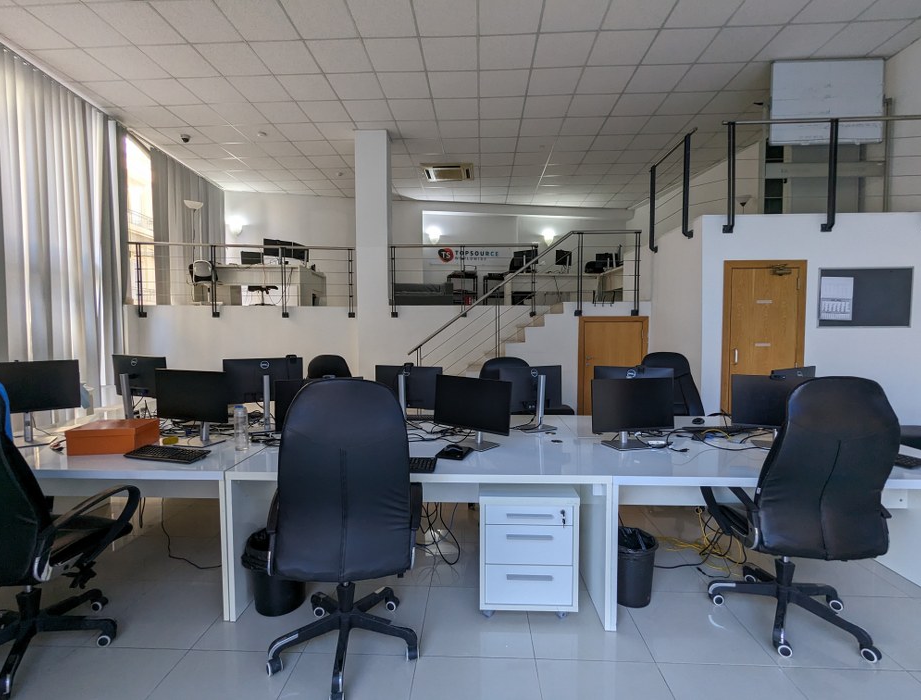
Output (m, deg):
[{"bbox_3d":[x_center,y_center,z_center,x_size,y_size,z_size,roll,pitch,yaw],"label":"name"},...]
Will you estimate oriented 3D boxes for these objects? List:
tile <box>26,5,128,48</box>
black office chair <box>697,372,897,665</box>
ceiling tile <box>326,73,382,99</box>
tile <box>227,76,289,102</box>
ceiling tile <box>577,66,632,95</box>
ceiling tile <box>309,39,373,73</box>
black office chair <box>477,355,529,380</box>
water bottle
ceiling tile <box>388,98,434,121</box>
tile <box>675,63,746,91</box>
[{"bbox_3d":[-3.722,-3.182,4.233,0.595,0.025,0.595,0,3,3],"label":"tile"},{"bbox_3d":[1.591,0.705,2.043,0.640,1.210,0.660,1,3,10],"label":"black office chair"},{"bbox_3d":[-1.263,-3.216,5.271,0.600,0.020,0.600,0,3,3],"label":"ceiling tile"},{"bbox_3d":[-2.469,-3.235,5.353,0.595,0.025,0.595,0,3,3],"label":"tile"},{"bbox_3d":[1.727,-3.224,5.159,0.600,0.030,0.600,0,3,3],"label":"ceiling tile"},{"bbox_3d":[-1.299,-3.197,4.697,0.595,0.025,0.595,0,3,3],"label":"ceiling tile"},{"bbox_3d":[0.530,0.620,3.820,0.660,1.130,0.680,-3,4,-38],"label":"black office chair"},{"bbox_3d":[-1.244,0.440,2.459,0.070,0.245,0.070,0,3,2],"label":"water bottle"},{"bbox_3d":[-0.637,-3.267,5.882,0.595,0.025,0.595,0,3,3],"label":"ceiling tile"},{"bbox_3d":[2.911,-3.208,5.072,0.600,0.020,0.600,0,3,3],"label":"tile"}]

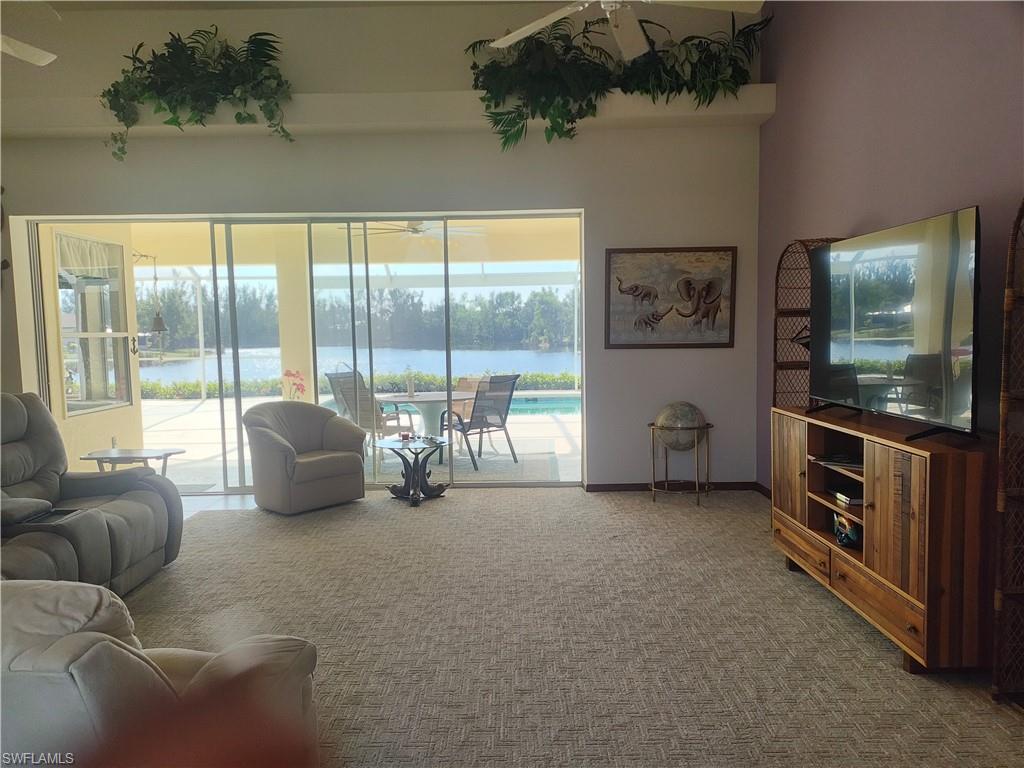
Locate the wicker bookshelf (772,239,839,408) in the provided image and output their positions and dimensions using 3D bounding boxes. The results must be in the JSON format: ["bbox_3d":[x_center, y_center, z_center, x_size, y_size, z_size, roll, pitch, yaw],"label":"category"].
[{"bbox_3d":[1.952,0.076,4.728,0.328,1.961,0.590,-1,4,-1],"label":"wicker bookshelf"}]

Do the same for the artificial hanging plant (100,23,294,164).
[{"bbox_3d":[-2.470,-2.279,5.827,1.487,1.013,0.569,-1,4,-1],"label":"artificial hanging plant"}]

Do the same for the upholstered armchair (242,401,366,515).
[{"bbox_3d":[-1.784,0.591,6.261,0.790,0.840,0.800,3,6,44],"label":"upholstered armchair"}]

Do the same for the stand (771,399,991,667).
[{"bbox_3d":[1.808,0.672,3.637,0.459,0.946,1.629,-1,4,-1],"label":"stand"}]

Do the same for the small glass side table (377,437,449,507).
[{"bbox_3d":[-0.840,0.746,6.263,0.633,0.503,0.633,-1,4,-1],"label":"small glass side table"}]

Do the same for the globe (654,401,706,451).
[{"bbox_3d":[1.399,0.348,6.128,0.410,0.410,0.410,-1,4,-1],"label":"globe"}]

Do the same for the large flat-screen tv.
[{"bbox_3d":[1.825,-0.307,3.644,0.066,0.879,1.538,-1,4,-1],"label":"large flat-screen tv"}]

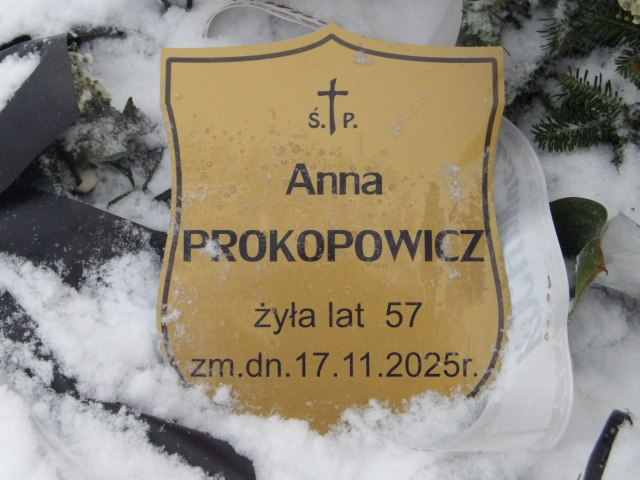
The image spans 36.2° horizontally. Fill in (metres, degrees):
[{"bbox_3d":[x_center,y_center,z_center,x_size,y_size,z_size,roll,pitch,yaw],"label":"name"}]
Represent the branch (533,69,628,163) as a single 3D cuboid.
[{"bbox_3d":[0.222,-0.104,0.830,0.086,0.045,0.075,0,50,0],"label":"branch"}]

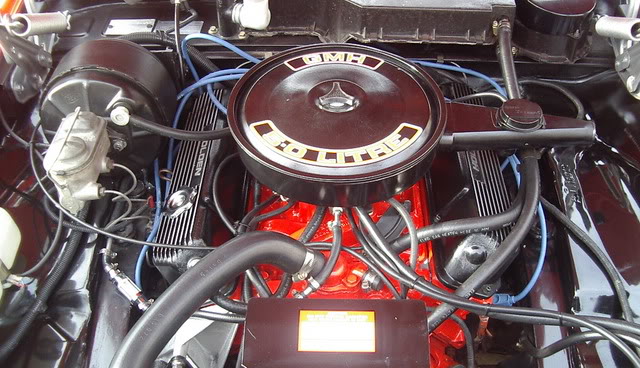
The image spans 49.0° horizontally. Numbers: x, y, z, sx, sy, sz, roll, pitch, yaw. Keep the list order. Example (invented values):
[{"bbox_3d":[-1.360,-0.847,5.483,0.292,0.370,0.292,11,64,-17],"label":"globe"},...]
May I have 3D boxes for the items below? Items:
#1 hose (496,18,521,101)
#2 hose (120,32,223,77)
[{"bbox_3d":[0.371,-0.247,1.375,0.030,0.045,0.255,4,45,4],"label":"hose"},{"bbox_3d":[-0.315,-0.277,1.479,0.235,0.060,0.055,0,45,0],"label":"hose"}]

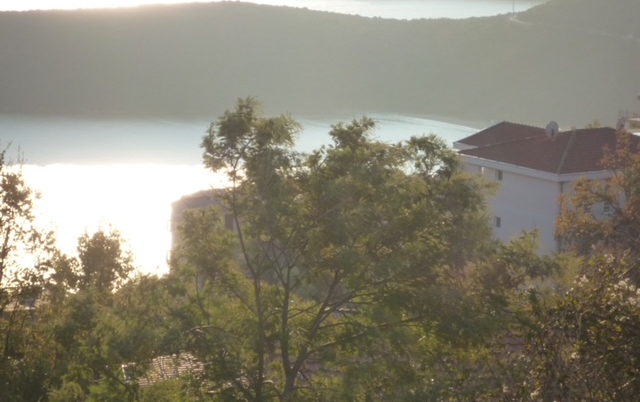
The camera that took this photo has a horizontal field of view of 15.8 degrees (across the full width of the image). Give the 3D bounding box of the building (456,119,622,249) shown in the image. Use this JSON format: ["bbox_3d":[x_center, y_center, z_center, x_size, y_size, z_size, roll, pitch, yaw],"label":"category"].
[{"bbox_3d":[16.049,-0.490,149.930,13.000,9.127,14.600,-5,11,-32],"label":"building"}]

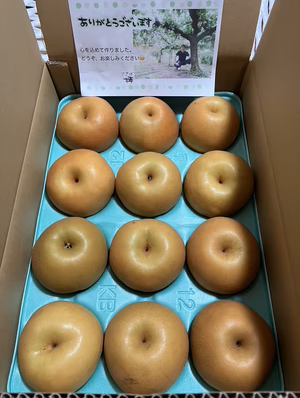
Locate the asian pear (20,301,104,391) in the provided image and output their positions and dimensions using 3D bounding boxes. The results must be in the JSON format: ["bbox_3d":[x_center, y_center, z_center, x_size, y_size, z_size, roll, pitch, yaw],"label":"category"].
[{"bbox_3d":[-0.098,0.160,0.358,0.090,0.078,0.090,0,64,0],"label":"asian pear"}]

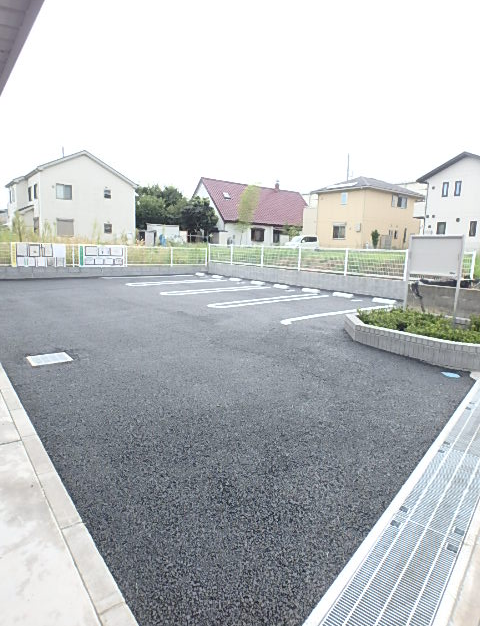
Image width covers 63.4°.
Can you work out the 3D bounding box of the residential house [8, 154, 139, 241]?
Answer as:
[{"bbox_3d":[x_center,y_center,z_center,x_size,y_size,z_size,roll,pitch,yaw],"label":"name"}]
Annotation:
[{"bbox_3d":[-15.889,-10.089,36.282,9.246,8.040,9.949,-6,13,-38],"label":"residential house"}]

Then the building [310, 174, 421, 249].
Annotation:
[{"bbox_3d":[13.528,-10.217,41.233,11.055,7.487,6.733,-6,13,-38],"label":"building"}]

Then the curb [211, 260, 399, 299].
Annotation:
[{"bbox_3d":[1.545,-1.406,14.958,0.131,0.563,10.150,-6,13,-38],"label":"curb"}]

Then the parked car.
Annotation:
[{"bbox_3d":[6.318,-7.136,39.699,3.618,1.548,1.608,-6,13,-38],"label":"parked car"}]

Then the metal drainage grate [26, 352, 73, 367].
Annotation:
[{"bbox_3d":[-2.319,0.575,4.750,0.467,0.035,0.432,-6,13,-38],"label":"metal drainage grate"}]

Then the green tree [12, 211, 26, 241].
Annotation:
[{"bbox_3d":[-13.697,-5.094,24.120,0.905,2.512,0.904,-6,13,-38],"label":"green tree"}]

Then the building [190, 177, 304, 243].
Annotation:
[{"bbox_3d":[1.782,-11.690,47.628,15.376,7.537,8.342,-6,13,-38],"label":"building"}]

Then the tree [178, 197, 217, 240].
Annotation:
[{"bbox_3d":[-3.974,-8.858,37.185,3.819,4.824,3.819,2,10,0],"label":"tree"}]

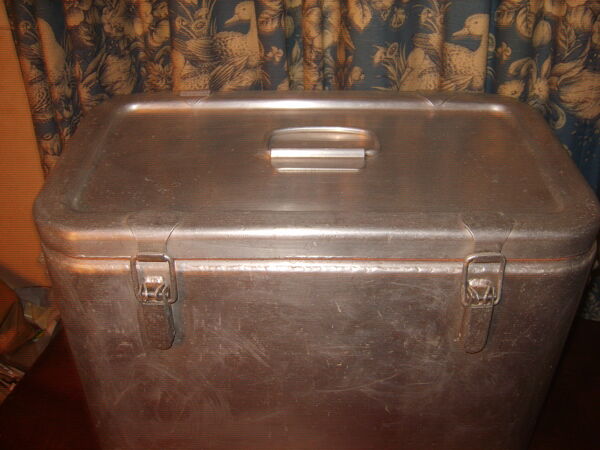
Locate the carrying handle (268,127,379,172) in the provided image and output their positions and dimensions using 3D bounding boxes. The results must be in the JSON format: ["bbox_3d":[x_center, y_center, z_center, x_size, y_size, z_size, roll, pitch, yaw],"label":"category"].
[{"bbox_3d":[0.025,-0.086,0.684,0.120,0.022,0.094,0,35,0],"label":"carrying handle"}]

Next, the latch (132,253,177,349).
[{"bbox_3d":[-0.144,0.079,0.606,0.041,0.120,0.023,0,35,0],"label":"latch"}]

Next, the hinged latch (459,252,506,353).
[{"bbox_3d":[0.175,0.081,0.607,0.042,0.120,0.023,0,35,0],"label":"hinged latch"}]

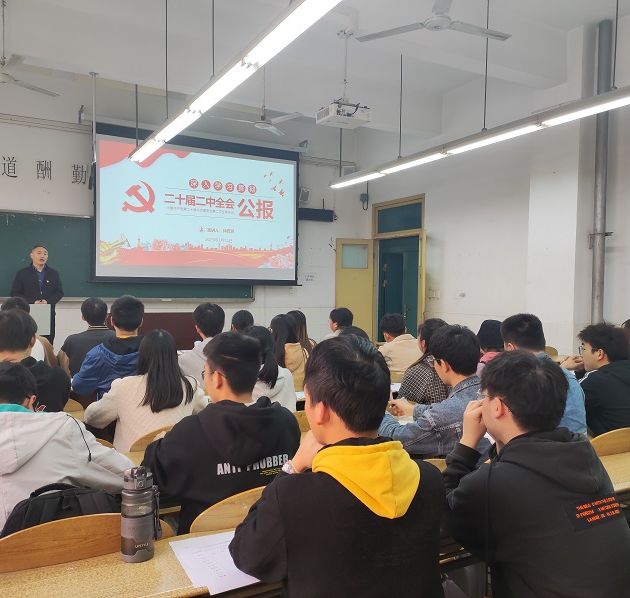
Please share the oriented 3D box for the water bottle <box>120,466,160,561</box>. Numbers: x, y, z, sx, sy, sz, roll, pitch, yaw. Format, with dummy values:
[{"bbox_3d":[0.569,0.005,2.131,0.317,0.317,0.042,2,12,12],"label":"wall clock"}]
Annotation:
[{"bbox_3d":[-0.436,0.529,1.437,0.088,0.217,0.083,0,1,-25],"label":"water bottle"}]

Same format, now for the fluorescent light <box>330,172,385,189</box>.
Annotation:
[{"bbox_3d":[0.594,-1.672,7.992,0.180,0.090,1.240,0,1,-29],"label":"fluorescent light"}]

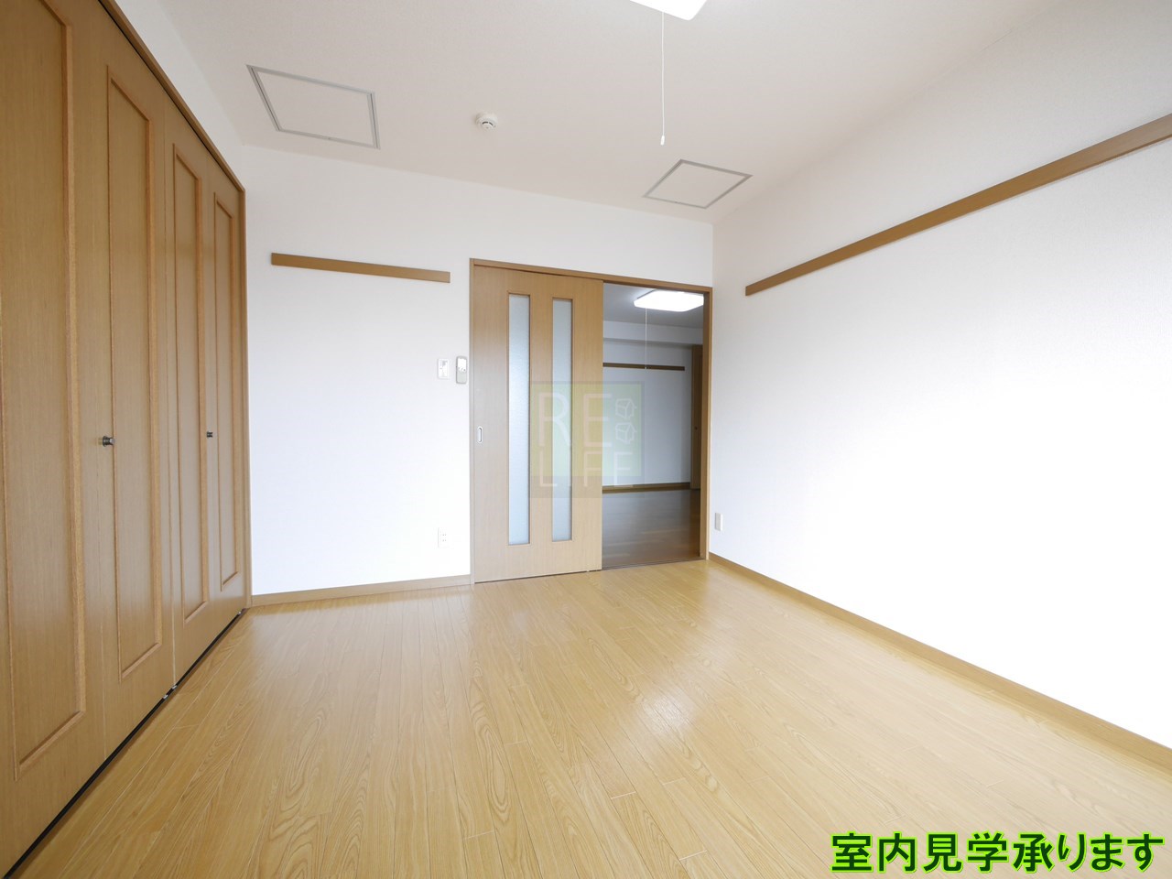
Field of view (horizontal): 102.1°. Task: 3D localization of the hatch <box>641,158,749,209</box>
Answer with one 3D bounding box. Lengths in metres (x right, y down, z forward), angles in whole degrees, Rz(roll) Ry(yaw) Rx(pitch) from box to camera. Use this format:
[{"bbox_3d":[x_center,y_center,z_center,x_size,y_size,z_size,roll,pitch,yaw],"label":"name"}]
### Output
[{"bbox_3d":[0.664,-1.537,2.884,0.463,0.030,0.455,0,2,-20],"label":"hatch"}]

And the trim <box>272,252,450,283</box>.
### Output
[{"bbox_3d":[-1.237,-0.961,2.668,0.910,0.062,0.020,0,2,-20],"label":"trim"}]

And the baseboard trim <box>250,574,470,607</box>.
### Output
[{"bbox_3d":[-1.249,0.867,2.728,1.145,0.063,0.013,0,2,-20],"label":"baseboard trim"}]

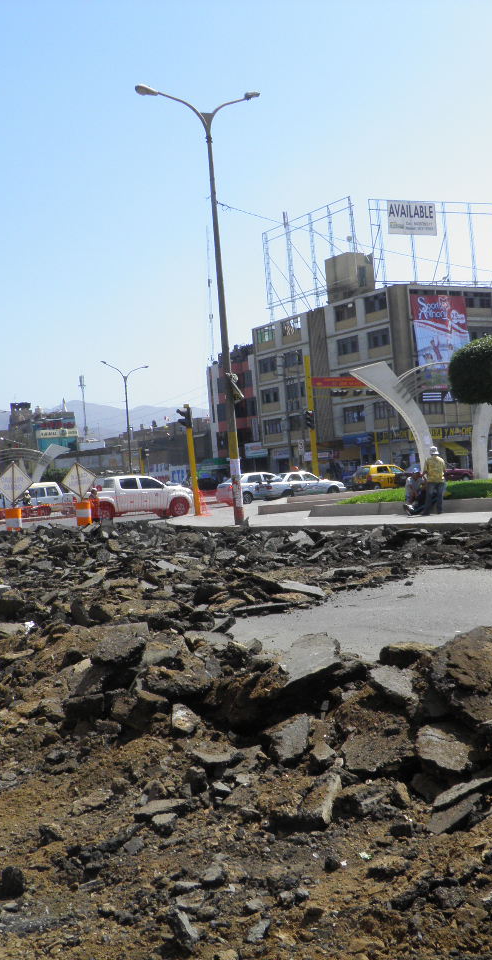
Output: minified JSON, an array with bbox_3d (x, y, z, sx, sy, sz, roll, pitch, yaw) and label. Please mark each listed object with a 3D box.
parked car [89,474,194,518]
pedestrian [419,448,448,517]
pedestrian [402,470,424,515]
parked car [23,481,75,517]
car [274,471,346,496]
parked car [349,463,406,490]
[{"bbox_3d":[-4.402,0.734,42.003,5.150,1.800,1.800,-5,0,-17],"label":"parked car"},{"bbox_3d":[4.637,-0.013,25.402,0.550,1.730,0.380,-5,0,-13],"label":"pedestrian"},{"bbox_3d":[4.102,0.348,25.204,0.550,1.100,0.800,-4,0,25],"label":"pedestrian"},{"bbox_3d":[-10.979,1.226,54.003,4.600,1.750,1.720,-5,0,-10],"label":"parked car"},{"bbox_3d":[3.527,0.152,57.503,4.300,1.420,1.680,-5,0,-9],"label":"car"},{"bbox_3d":[7.708,-0.148,60.003,3.600,1.420,1.500,-5,0,-32],"label":"parked car"}]

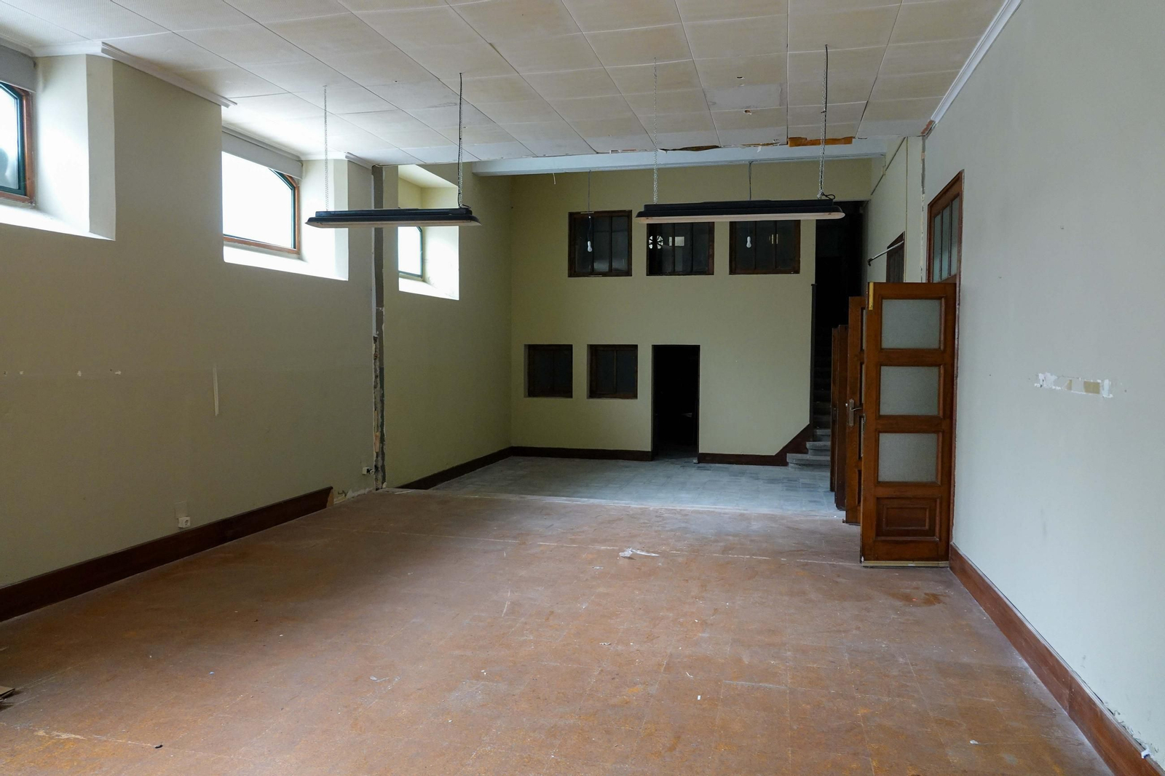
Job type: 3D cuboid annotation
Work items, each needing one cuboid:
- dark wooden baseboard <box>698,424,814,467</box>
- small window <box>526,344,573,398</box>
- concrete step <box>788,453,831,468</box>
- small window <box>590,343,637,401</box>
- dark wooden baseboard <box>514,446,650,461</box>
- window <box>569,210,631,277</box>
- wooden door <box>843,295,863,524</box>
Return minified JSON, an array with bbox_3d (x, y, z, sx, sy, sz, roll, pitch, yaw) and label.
[{"bbox_3d":[2.637,0.861,11.962,1.690,0.670,0.030,1,3,14],"label":"dark wooden baseboard"},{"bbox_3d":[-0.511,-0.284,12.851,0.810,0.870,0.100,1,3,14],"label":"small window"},{"bbox_3d":[3.594,1.131,11.484,1.050,0.200,0.420,1,3,14],"label":"concrete step"},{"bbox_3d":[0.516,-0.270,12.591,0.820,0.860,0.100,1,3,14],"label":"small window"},{"bbox_3d":[-0.045,1.065,12.652,2.380,0.175,0.028,1,3,14],"label":"dark wooden baseboard"},{"bbox_3d":[0.282,-2.312,12.449,1.040,1.070,0.090,1,3,14],"label":"window"},{"bbox_3d":[2.704,0.214,6.936,0.630,2.060,0.045,2,3,23],"label":"wooden door"}]

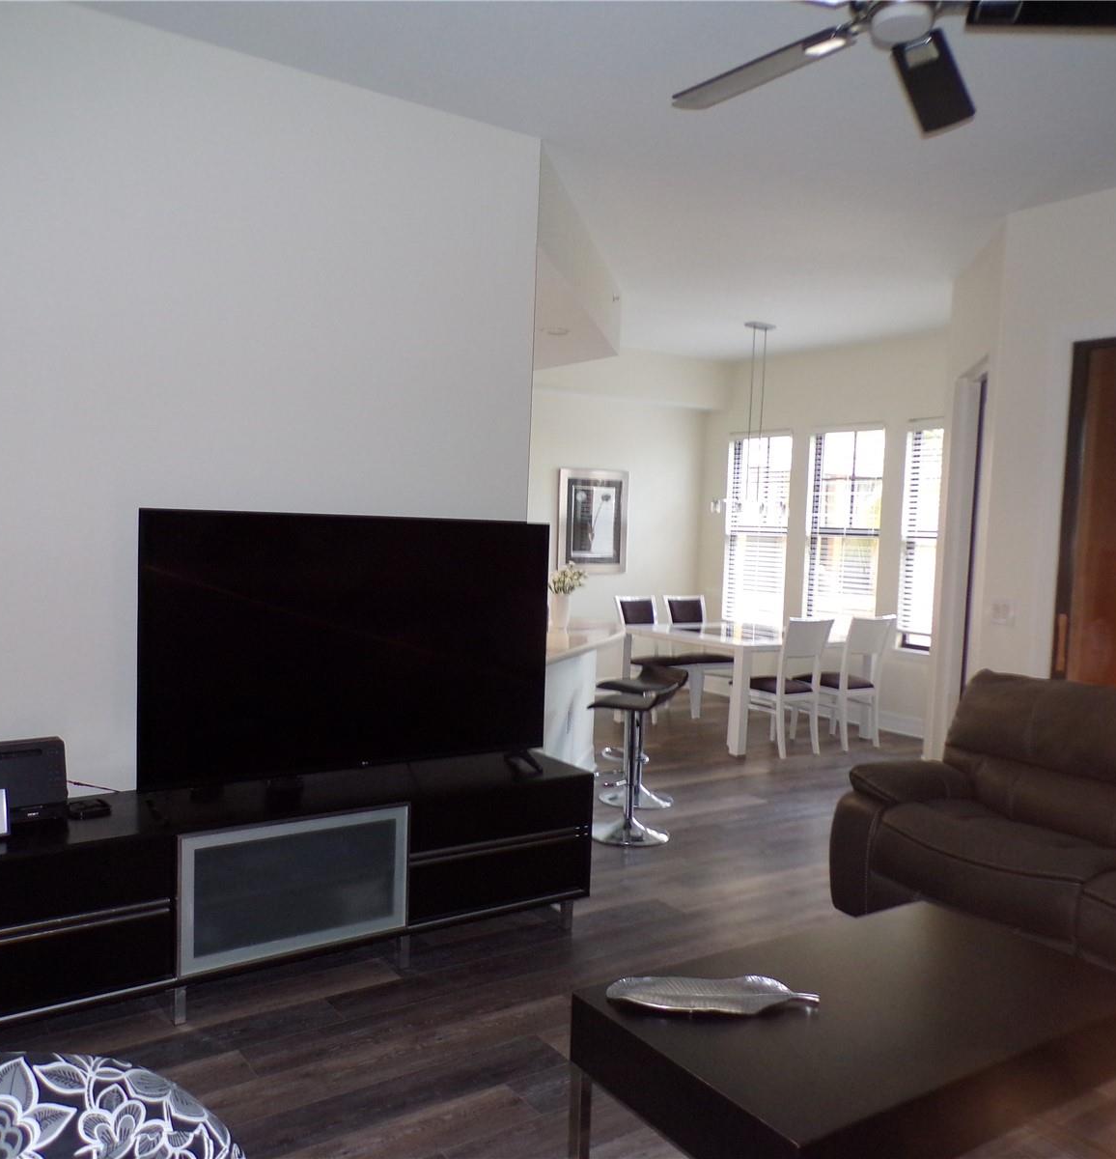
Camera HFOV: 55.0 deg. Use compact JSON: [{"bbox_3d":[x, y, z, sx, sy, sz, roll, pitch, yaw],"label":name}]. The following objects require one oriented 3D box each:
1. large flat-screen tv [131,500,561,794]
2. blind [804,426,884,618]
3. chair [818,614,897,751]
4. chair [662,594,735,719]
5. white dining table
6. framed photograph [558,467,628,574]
[{"bbox_3d":[-0.670,0.254,3.732,1.530,0.939,0.248,0,3,-36],"label":"large flat-screen tv"},{"bbox_3d":[2.349,-0.415,8.854,0.060,1.669,0.785,0,3,-34],"label":"blind"},{"bbox_3d":[2.071,0.728,7.768,0.487,0.944,0.566,0,3,-34],"label":"chair"},{"bbox_3d":[1.223,0.639,9.050,0.487,0.944,0.566,0,3,-34],"label":"chair"},{"bbox_3d":[1.438,0.780,8.235,1.431,0.755,1.431,0,3,-34],"label":"white dining table"},{"bbox_3d":[0.340,-0.510,9.577,0.745,0.914,0.035,0,3,-34],"label":"framed photograph"}]

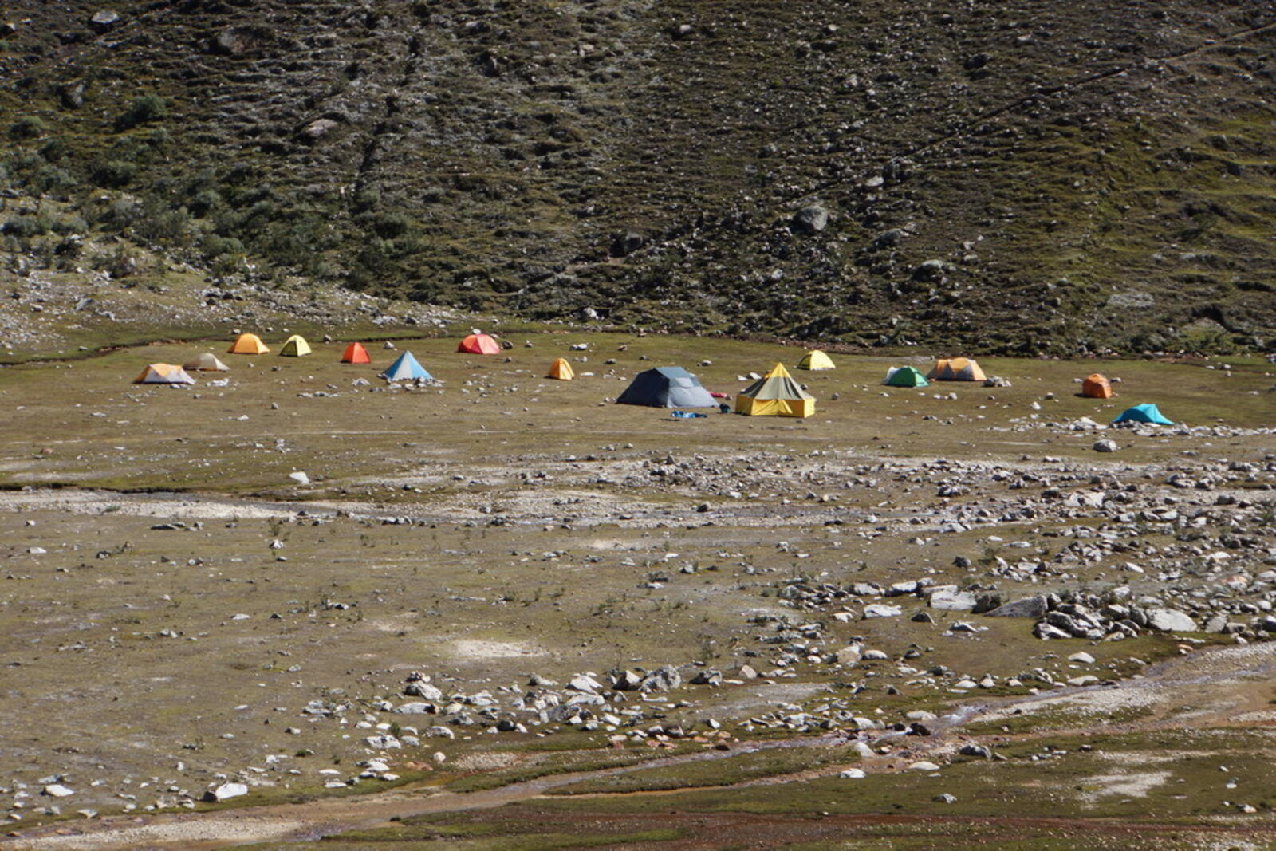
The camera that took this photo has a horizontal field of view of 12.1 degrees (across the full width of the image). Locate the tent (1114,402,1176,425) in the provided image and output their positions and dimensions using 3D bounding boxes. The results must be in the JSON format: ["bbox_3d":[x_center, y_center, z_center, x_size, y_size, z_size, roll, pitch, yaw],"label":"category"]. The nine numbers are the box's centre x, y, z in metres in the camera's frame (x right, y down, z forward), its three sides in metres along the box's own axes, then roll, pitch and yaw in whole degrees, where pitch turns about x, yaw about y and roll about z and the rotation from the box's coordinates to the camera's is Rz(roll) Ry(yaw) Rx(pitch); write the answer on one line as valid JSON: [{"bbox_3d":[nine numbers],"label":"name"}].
[{"bbox_3d":[26.703,-0.663,318.268,2.600,1.070,1.700,5,8,37],"label":"tent"}]

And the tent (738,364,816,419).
[{"bbox_3d":[7.748,-2.066,339.191,4.300,2.750,4.200,1,7,6],"label":"tent"}]

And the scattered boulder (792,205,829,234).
[{"bbox_3d":[11.052,-13.176,385.000,2.300,1.700,2.000,0,6,0],"label":"scattered boulder"}]

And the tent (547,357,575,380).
[{"bbox_3d":[-4.346,-3.222,341.082,1.250,1.150,1.800,-1,6,-11],"label":"tent"}]

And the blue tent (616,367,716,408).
[{"bbox_3d":[1.592,-2.239,343.548,4.100,2.050,4.100,-6,9,-41],"label":"blue tent"}]

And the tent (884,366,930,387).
[{"bbox_3d":[15.794,-2.960,353.494,2.050,1.100,1.600,5,8,35],"label":"tent"}]

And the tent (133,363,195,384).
[{"bbox_3d":[-27.875,-3.141,354.991,3.400,1.100,1.800,0,7,3],"label":"tent"}]

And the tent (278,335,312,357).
[{"bbox_3d":[-21.010,-4.938,369.609,1.300,1.170,1.800,3,8,25],"label":"tent"}]

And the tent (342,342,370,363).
[{"bbox_3d":[-16.400,-4.271,350.806,1.250,1.100,1.800,-2,7,-14],"label":"tent"}]

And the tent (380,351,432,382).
[{"bbox_3d":[-13.123,-3.421,341.060,2.400,1.550,2.400,-1,6,-13],"label":"tent"}]

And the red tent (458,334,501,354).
[{"bbox_3d":[-9.764,-5.081,371.079,1.900,1.100,1.700,5,9,36],"label":"red tent"}]

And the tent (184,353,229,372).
[{"bbox_3d":[-24.820,-3.693,346.397,2.200,0.920,1.700,3,7,23],"label":"tent"}]

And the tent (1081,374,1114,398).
[{"bbox_3d":[26.484,-2.301,347.526,1.450,1.220,1.750,2,7,18],"label":"tent"}]

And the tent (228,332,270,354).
[{"bbox_3d":[-24.003,-5.067,370.966,2.300,1.100,2.000,1,7,4],"label":"tent"}]

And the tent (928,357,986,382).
[{"bbox_3d":[18.061,-3.211,340.528,2.900,1.250,1.900,2,7,18],"label":"tent"}]

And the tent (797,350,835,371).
[{"bbox_3d":[10.235,-3.770,346.503,1.750,1.050,1.400,-5,8,-37],"label":"tent"}]

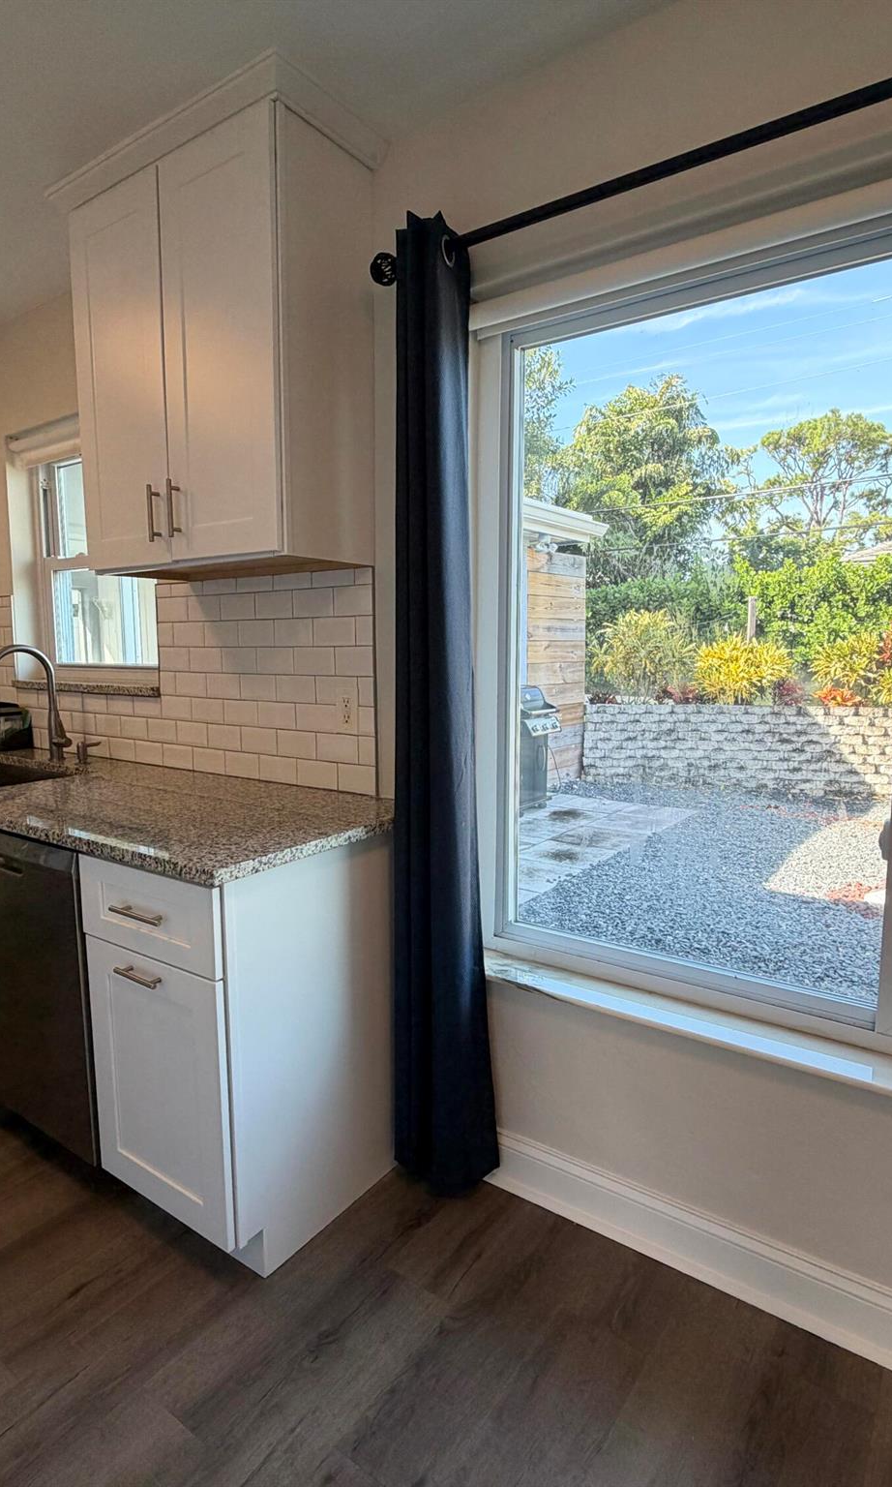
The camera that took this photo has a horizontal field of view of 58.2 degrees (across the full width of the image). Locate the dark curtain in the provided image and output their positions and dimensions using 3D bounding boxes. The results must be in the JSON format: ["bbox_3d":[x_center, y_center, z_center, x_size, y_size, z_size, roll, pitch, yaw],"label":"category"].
[{"bbox_3d":[-0.012,-0.020,1.825,0.240,2.200,0.125,5,9,36],"label":"dark curtain"}]

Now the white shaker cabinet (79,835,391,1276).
[{"bbox_3d":[-0.428,0.642,1.937,0.465,0.878,0.632,5,9,36],"label":"white shaker cabinet"}]

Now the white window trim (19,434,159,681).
[{"bbox_3d":[-1.264,-0.666,2.831,0.925,0.925,0.105,5,9,36],"label":"white window trim"}]

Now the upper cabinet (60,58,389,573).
[{"bbox_3d":[-0.578,-0.917,2.028,0.787,0.936,0.337,5,9,36],"label":"upper cabinet"}]

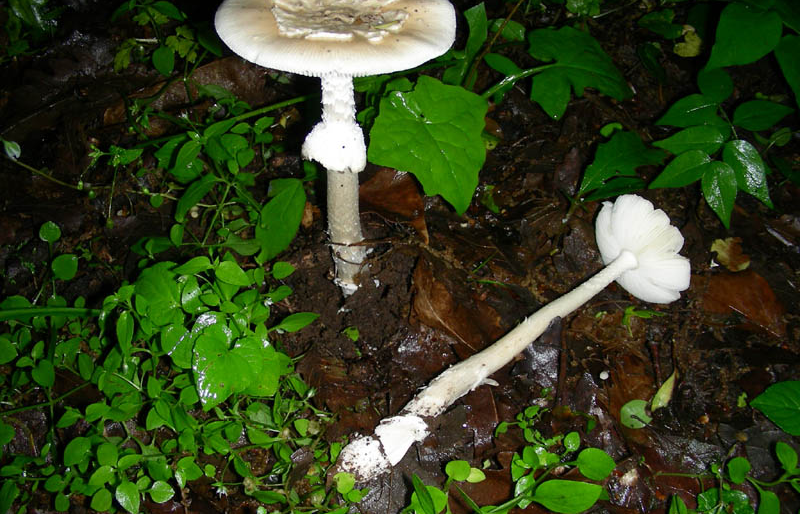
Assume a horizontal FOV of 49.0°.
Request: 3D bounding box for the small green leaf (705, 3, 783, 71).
[{"bbox_3d":[0.226,-0.146,0.589,0.067,0.010,0.046,-39,68,-13],"label":"small green leaf"}]

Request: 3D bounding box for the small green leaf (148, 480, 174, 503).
[{"bbox_3d":[-0.112,0.111,0.413,0.013,0.003,0.011,4,53,-5],"label":"small green leaf"}]

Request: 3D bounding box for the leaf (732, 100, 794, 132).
[{"bbox_3d":[0.255,-0.099,0.616,0.042,0.005,0.025,-6,58,7],"label":"leaf"}]

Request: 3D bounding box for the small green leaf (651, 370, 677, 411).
[{"bbox_3d":[0.126,0.063,0.417,0.006,0.005,0.026,29,56,22],"label":"small green leaf"}]

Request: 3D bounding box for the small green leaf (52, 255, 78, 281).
[{"bbox_3d":[-0.172,0.005,0.453,0.015,0.002,0.016,24,58,16],"label":"small green leaf"}]

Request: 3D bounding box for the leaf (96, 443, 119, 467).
[{"bbox_3d":[-0.141,0.095,0.423,0.011,0.003,0.013,-31,67,-26],"label":"leaf"}]

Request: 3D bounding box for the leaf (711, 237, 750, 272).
[{"bbox_3d":[0.186,-0.002,0.495,0.026,0.007,0.024,-31,56,-23],"label":"leaf"}]

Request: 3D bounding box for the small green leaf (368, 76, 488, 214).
[{"bbox_3d":[0.019,-0.075,0.588,0.082,0.018,0.095,-23,70,-8],"label":"small green leaf"}]

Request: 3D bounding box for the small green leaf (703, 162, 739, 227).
[{"bbox_3d":[0.184,-0.036,0.502,0.019,0.007,0.049,1,55,1],"label":"small green leaf"}]

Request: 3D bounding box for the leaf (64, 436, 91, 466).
[{"bbox_3d":[-0.158,0.095,0.431,0.013,0.004,0.015,-21,65,-23],"label":"leaf"}]

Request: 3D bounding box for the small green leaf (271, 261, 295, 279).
[{"bbox_3d":[-0.070,0.008,0.519,0.015,0.004,0.011,-15,67,-12],"label":"small green leaf"}]

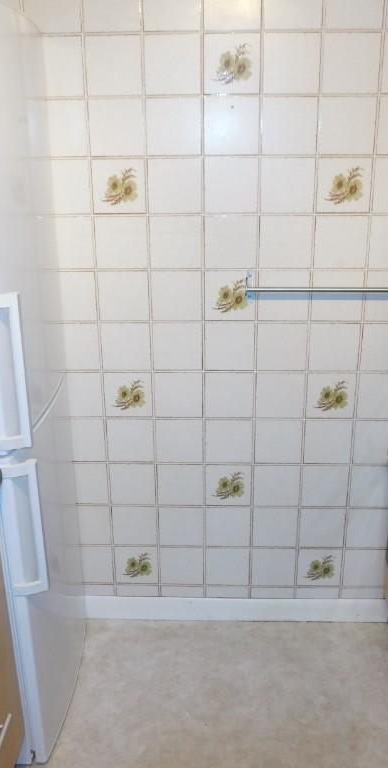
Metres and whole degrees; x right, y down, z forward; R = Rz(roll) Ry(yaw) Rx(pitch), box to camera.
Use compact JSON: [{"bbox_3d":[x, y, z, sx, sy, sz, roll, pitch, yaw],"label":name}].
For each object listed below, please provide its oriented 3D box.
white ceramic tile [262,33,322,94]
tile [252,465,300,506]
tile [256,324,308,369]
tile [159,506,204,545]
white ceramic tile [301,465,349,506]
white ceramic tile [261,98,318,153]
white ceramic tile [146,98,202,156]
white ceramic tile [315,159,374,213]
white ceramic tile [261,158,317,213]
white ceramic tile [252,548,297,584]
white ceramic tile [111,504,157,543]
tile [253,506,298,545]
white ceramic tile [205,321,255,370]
[{"bbox_3d":[0.252,-0.826,1.755,0.150,0.150,0.010,0,19,2],"label":"white ceramic tile"},{"bbox_3d":[0.266,0.327,2.178,0.150,0.150,0.009,0,20,2],"label":"tile"},{"bbox_3d":[0.258,-0.108,2.008,0.150,0.150,0.009,0,20,2],"label":"tile"},{"bbox_3d":[-0.040,0.464,2.220,0.150,0.150,0.010,0,19,2],"label":"tile"},{"bbox_3d":[0.414,0.322,2.156,0.150,0.150,0.009,0,20,2],"label":"white ceramic tile"},{"bbox_3d":[0.256,-0.686,1.814,0.150,0.150,0.009,0,20,2],"label":"white ceramic tile"},{"bbox_3d":[-0.052,-0.688,1.830,0.151,0.150,0.009,0,19,1],"label":"white ceramic tile"},{"bbox_3d":[0.410,-0.540,1.854,0.150,0.150,0.010,0,20,1],"label":"white ceramic tile"},{"bbox_3d":[0.259,-0.545,1.873,0.151,0.150,0.009,0,19,1],"label":"white ceramic tile"},{"bbox_3d":[0.266,0.609,2.274,0.151,0.150,0.009,0,19,1],"label":"white ceramic tile"},{"bbox_3d":[-0.192,0.464,2.224,0.150,0.150,0.010,0,19,2],"label":"white ceramic tile"},{"bbox_3d":[0.267,0.470,2.230,0.150,0.150,0.009,0,20,2],"label":"tile"},{"bbox_3d":[0.108,-0.109,2.027,0.150,0.150,0.009,0,20,2],"label":"white ceramic tile"}]

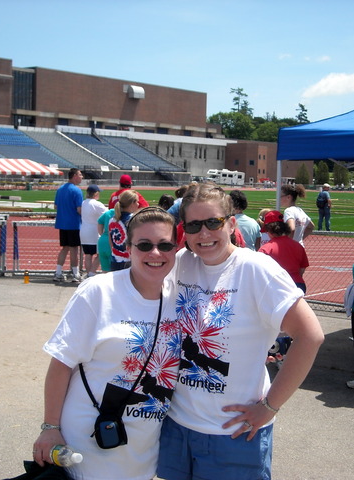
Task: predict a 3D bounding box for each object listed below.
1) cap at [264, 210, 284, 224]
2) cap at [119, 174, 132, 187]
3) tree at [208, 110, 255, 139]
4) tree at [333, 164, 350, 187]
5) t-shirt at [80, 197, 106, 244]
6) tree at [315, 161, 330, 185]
[{"bbox_3d":[0.928,-0.205,8.850,0.180,0.150,0.270,-3,-13,-46],"label":"cap"},{"bbox_3d":[-0.802,-0.936,14.250,0.180,0.150,0.270,1,1,-5],"label":"cap"},{"bbox_3d":[14.571,-24.175,240.000,12.982,20.002,12.982,1,4,0],"label":"tree"},{"bbox_3d":[31.959,-12.725,176.000,2.914,5.828,2.914,1,4,0],"label":"tree"},{"bbox_3d":[-1.330,-0.290,14.600,0.480,0.720,0.320,2,4,18],"label":"t-shirt"},{"bbox_3d":[28.365,-12.628,176.000,2.526,5.634,2.526,1,4,0],"label":"tree"}]

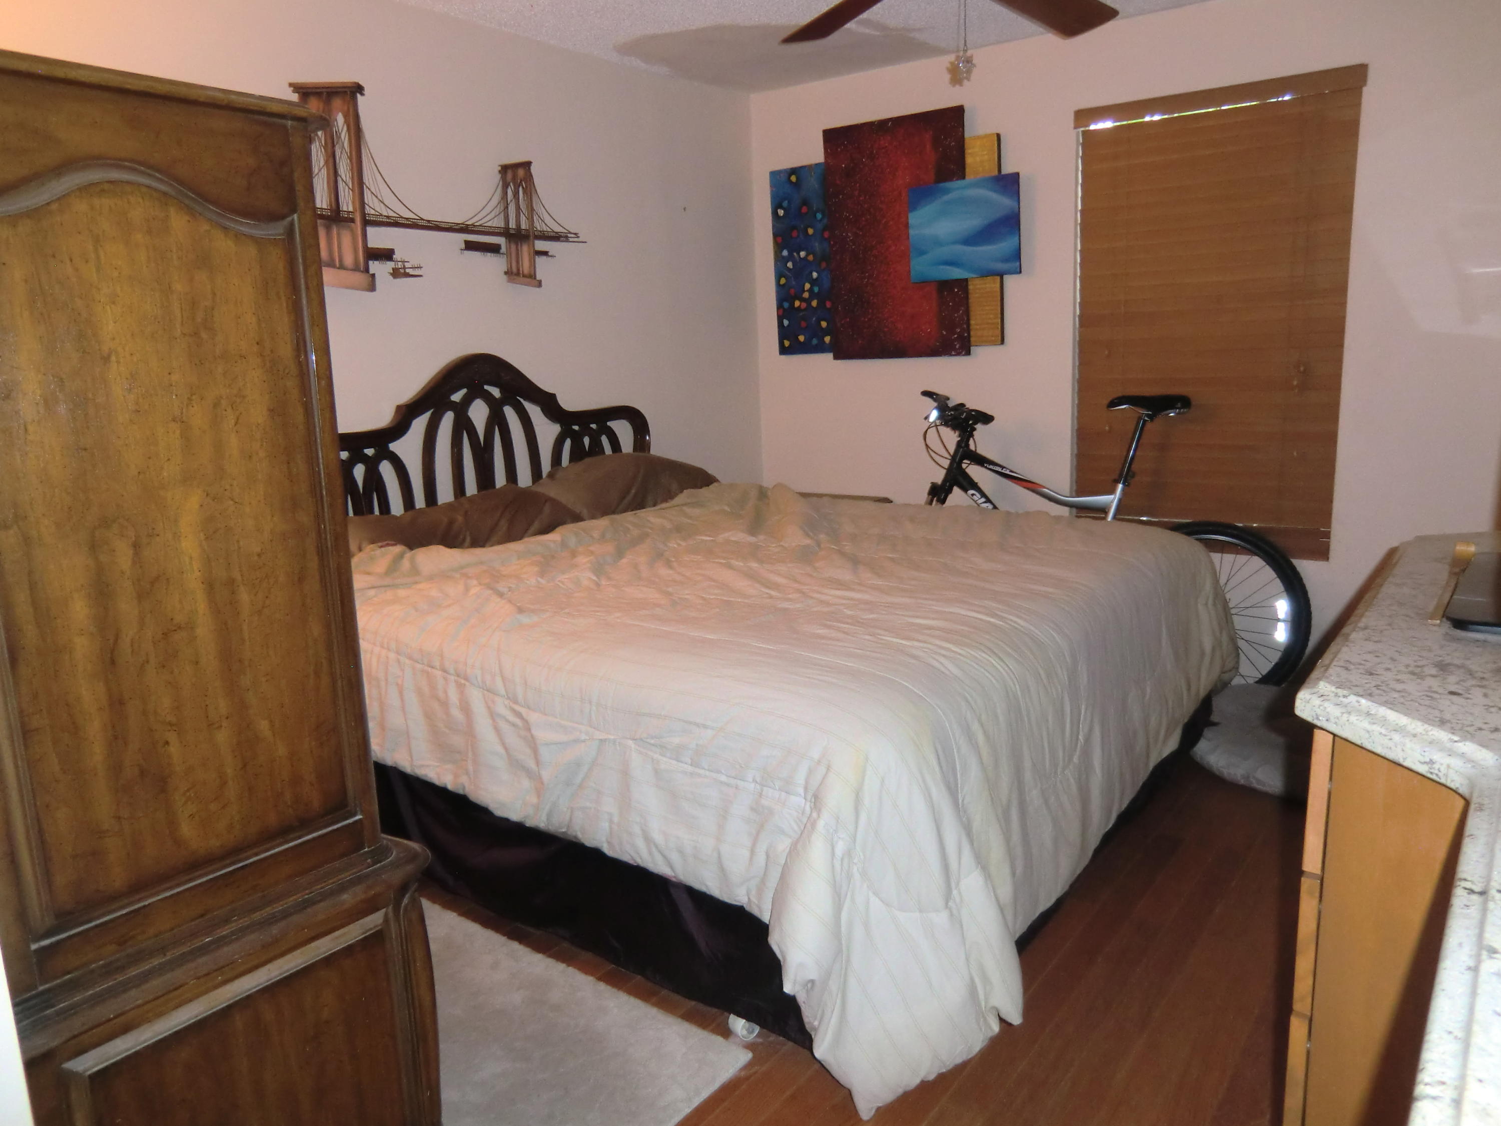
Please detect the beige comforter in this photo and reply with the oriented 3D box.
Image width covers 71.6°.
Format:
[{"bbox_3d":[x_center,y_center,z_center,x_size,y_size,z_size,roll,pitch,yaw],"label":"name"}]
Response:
[{"bbox_3d":[0.169,0.295,3.075,1.970,0.760,2.090,7,15,37],"label":"beige comforter"}]

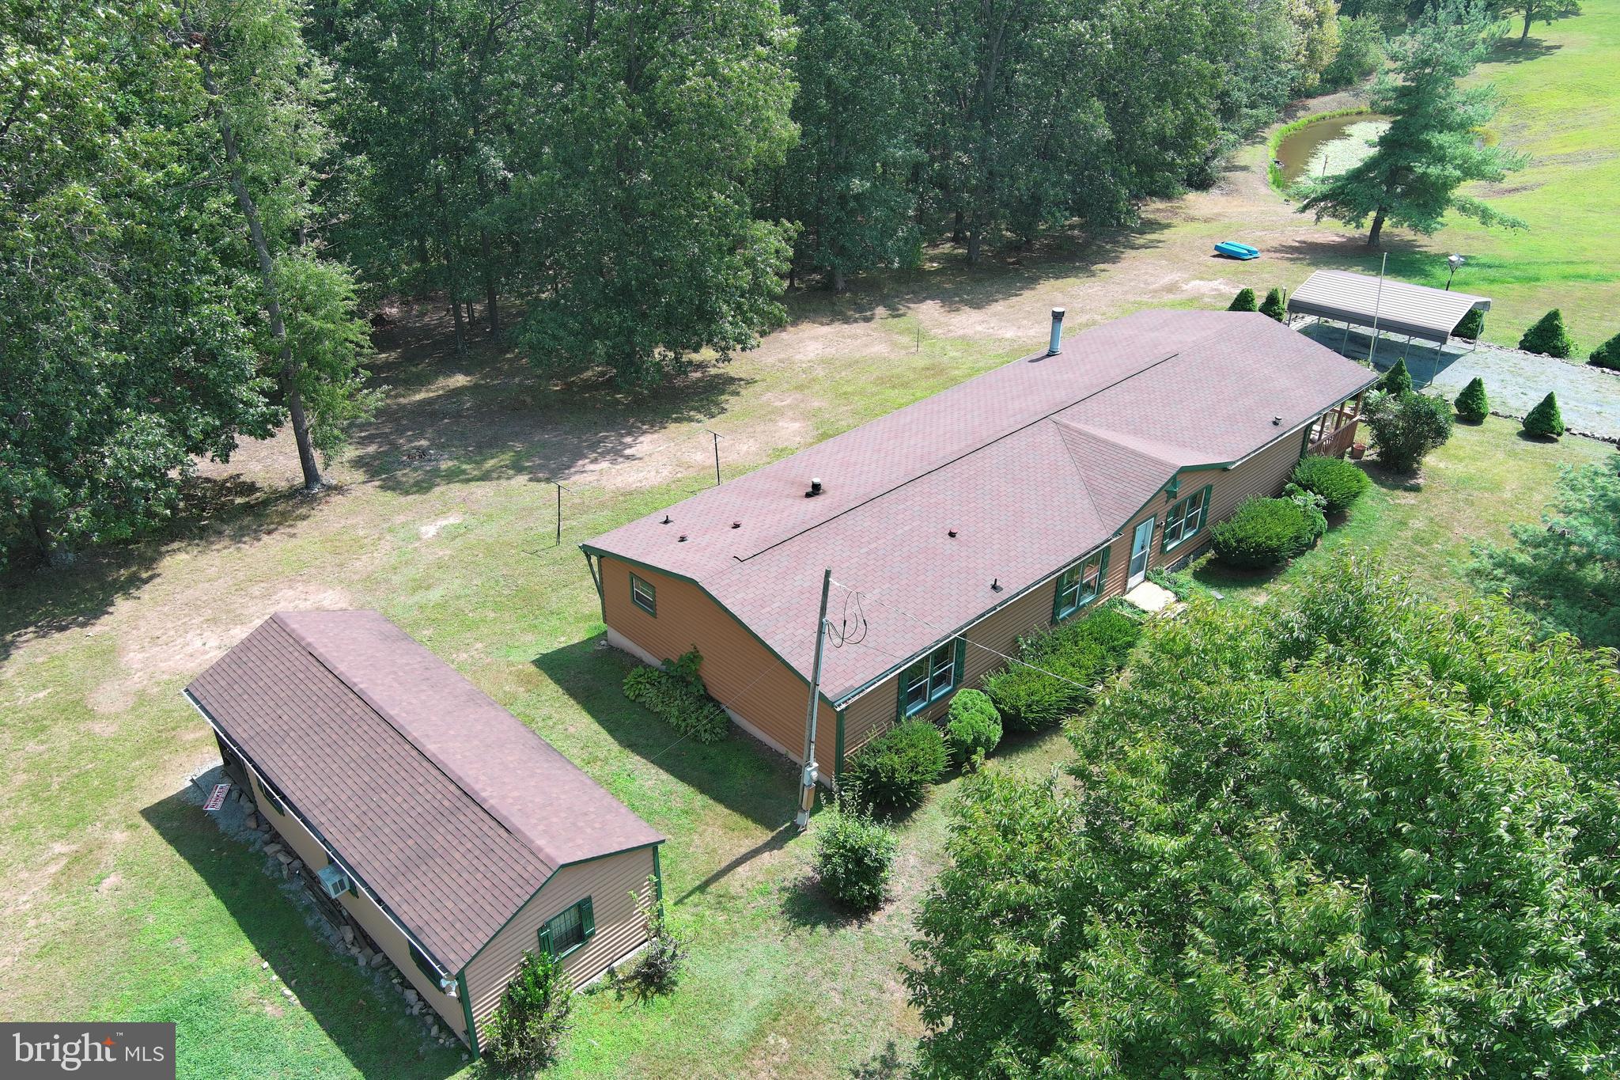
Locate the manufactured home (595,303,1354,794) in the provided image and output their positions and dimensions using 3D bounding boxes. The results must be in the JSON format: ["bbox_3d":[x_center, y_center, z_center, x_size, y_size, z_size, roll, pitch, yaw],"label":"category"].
[{"bbox_3d":[6.125,-1.618,37.155,24.035,4.100,8.987,-26,39,-37],"label":"manufactured home"}]

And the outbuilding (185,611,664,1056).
[{"bbox_3d":[-7.861,4.939,25.850,4.416,3.276,10.557,-26,40,-37],"label":"outbuilding"}]

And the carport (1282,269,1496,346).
[{"bbox_3d":[23.544,-9.028,53.282,6.291,2.894,4.868,25,39,36],"label":"carport"}]

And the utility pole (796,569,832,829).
[{"bbox_3d":[0.121,3.305,25.703,0.300,6.442,0.300,-23,40,-38],"label":"utility pole"}]

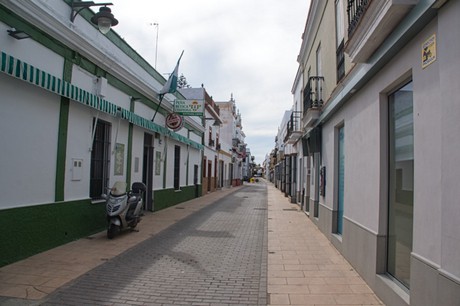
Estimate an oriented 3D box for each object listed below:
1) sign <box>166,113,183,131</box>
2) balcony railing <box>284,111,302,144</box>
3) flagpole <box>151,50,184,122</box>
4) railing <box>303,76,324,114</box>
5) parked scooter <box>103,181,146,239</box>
[{"bbox_3d":[-2.309,-1.317,14.500,0.700,0.700,0.280,1,-3,6],"label":"sign"},{"bbox_3d":[3.526,-1.353,19.431,0.455,0.970,5.600,1,-3,6],"label":"balcony railing"},{"bbox_3d":[-2.232,-2.476,13.010,0.400,2.965,0.200,24,-1,6],"label":"flagpole"},{"bbox_3d":[2.703,-1.769,11.197,0.410,0.940,1.700,1,-3,6],"label":"railing"},{"bbox_3d":[-2.699,1.394,8.987,0.740,1.380,2.100,1,-3,6],"label":"parked scooter"}]

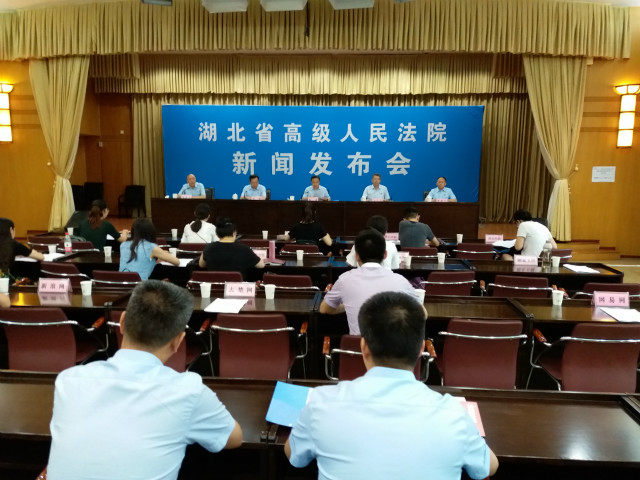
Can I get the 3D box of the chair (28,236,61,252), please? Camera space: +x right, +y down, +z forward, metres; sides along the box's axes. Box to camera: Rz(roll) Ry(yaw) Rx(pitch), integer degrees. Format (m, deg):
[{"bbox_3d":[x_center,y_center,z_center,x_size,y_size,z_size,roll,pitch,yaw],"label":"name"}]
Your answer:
[{"bbox_3d":[-3.222,0.352,6.411,0.570,0.860,0.600,1,7,3],"label":"chair"}]

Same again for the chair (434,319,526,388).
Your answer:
[{"bbox_3d":[0.892,0.805,3.061,0.570,0.850,0.580,1,8,4],"label":"chair"}]

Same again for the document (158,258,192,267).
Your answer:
[{"bbox_3d":[-1.296,0.203,4.697,0.240,0.008,0.320,1,8,3],"label":"document"}]

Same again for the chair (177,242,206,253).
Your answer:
[{"bbox_3d":[-1.310,0.429,5.970,0.570,0.860,0.600,1,7,3],"label":"chair"}]

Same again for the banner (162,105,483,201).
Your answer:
[{"bbox_3d":[-0.024,-1.613,11.625,7.120,2.740,0.100,1,8,4],"label":"banner"}]

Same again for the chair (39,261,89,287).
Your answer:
[{"bbox_3d":[-2.029,0.574,4.482,0.570,0.850,0.580,3,8,17],"label":"chair"}]

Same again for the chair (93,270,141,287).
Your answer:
[{"bbox_3d":[-1.542,0.608,4.328,0.550,0.800,0.560,2,8,9],"label":"chair"}]

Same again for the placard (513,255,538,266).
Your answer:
[{"bbox_3d":[2.039,0.198,5.139,0.220,0.100,0.085,2,7,7],"label":"placard"}]

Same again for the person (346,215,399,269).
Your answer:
[{"bbox_3d":[0.453,0.414,4.360,0.500,1.240,0.720,1,8,3],"label":"person"}]

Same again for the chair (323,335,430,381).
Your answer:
[{"bbox_3d":[0.309,0.851,2.823,0.570,0.860,0.600,1,7,3],"label":"chair"}]

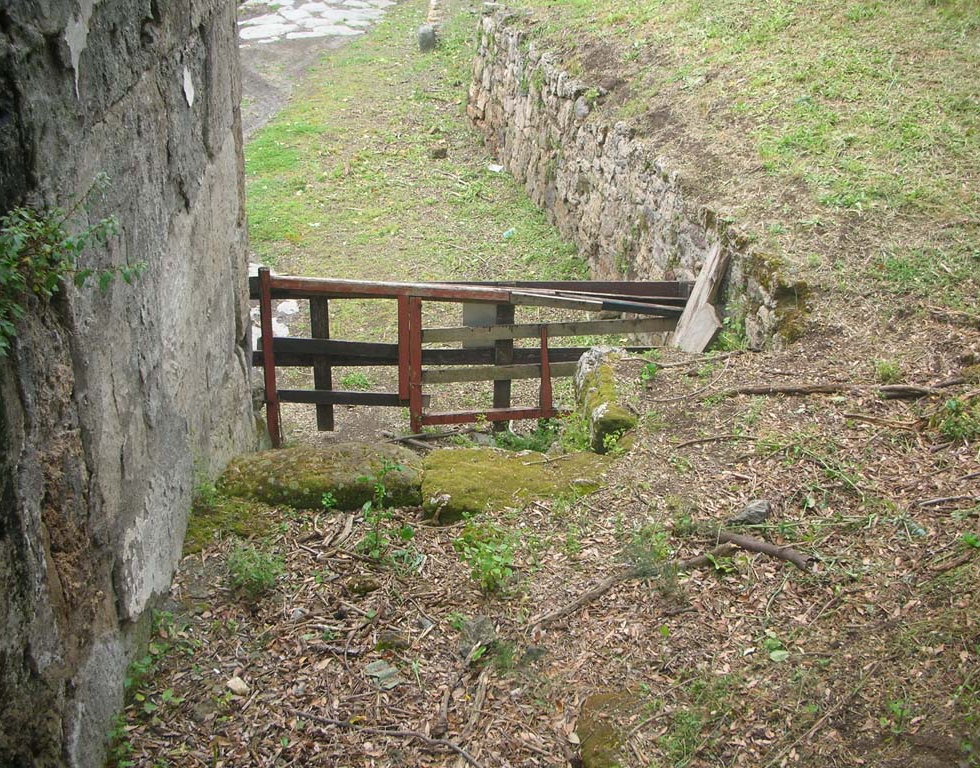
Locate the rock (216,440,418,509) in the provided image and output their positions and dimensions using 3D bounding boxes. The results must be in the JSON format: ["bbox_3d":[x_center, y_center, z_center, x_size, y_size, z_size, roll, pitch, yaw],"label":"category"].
[{"bbox_3d":[-0.863,0.458,5.375,1.040,0.190,0.380,1,28,-1],"label":"rock"}]

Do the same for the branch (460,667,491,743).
[{"bbox_3d":[-0.053,1.244,4.092,0.070,0.040,0.403,7,29,11],"label":"branch"}]

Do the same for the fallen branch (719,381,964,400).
[{"bbox_3d":[1.831,0.021,5.466,1.224,0.070,0.120,0,25,27],"label":"fallen branch"}]

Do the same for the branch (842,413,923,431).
[{"bbox_3d":[1.951,0.167,5.148,0.407,0.040,0.080,9,27,40],"label":"branch"}]

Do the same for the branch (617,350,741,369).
[{"bbox_3d":[1.136,-0.168,6.213,0.751,0.040,0.130,-1,25,27],"label":"branch"}]

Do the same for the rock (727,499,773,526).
[{"bbox_3d":[1.186,0.577,4.730,0.190,0.080,0.120,-11,31,-22],"label":"rock"}]

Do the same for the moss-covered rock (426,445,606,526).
[{"bbox_3d":[0.120,0.491,5.344,0.930,0.200,0.430,1,28,-1],"label":"moss-covered rock"}]

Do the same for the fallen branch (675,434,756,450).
[{"bbox_3d":[1.167,0.285,5.356,0.420,0.030,0.060,-6,25,19],"label":"fallen branch"}]

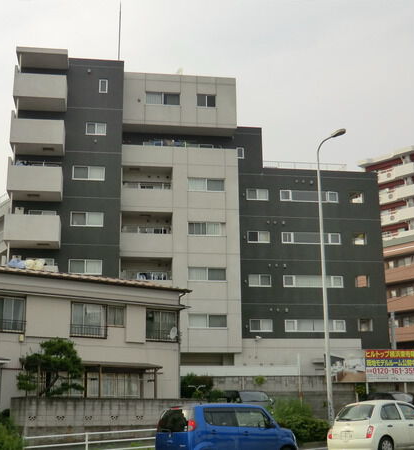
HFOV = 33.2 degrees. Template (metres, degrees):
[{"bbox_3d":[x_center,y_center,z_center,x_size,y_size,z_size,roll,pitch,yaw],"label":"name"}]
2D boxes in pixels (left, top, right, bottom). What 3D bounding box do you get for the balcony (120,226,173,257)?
[{"bbox_3d":[-3.869,1.335,43.946,3.230,1.695,1.600,2,-15,-8],"label":"balcony"}]

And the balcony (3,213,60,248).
[{"bbox_3d":[-9.883,0.431,39.674,3.000,1.490,1.950,1,-15,-7],"label":"balcony"}]

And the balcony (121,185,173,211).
[{"bbox_3d":[-3.841,-1.488,44.210,3.200,1.700,1.500,1,-15,-7],"label":"balcony"}]

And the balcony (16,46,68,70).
[{"bbox_3d":[-9.994,-10.175,42.511,3.000,0.370,1.950,1,-15,-7],"label":"balcony"}]

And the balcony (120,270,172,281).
[{"bbox_3d":[-3.783,4.042,42.730,3.200,1.650,1.500,1,-15,-7],"label":"balcony"}]

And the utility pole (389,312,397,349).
[{"bbox_3d":[11.170,8.644,40.666,0.280,7.090,0.280,1,-15,-7],"label":"utility pole"}]

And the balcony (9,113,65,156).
[{"bbox_3d":[-9.941,-5.191,41.178,3.000,1.530,1.950,1,-15,-7],"label":"balcony"}]

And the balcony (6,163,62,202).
[{"bbox_3d":[-10.121,-2.495,41.143,3.070,1.574,1.900,2,-15,-8],"label":"balcony"}]

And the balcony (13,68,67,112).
[{"bbox_3d":[-9.971,-8.007,41.931,3.000,1.560,1.950,1,-15,-7],"label":"balcony"}]

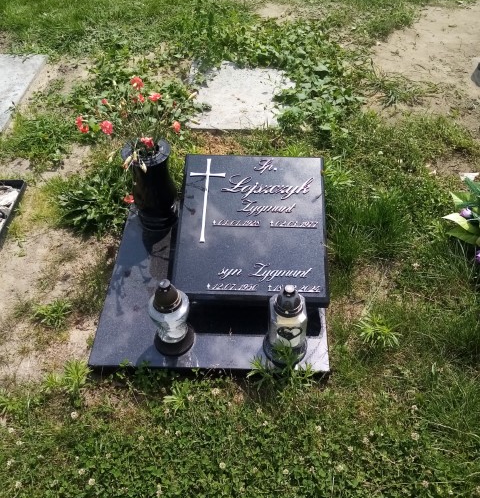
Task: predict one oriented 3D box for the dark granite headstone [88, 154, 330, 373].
[{"bbox_3d":[-0.087,0.024,1.694,0.763,0.313,0.769,1,48,2],"label":"dark granite headstone"}]

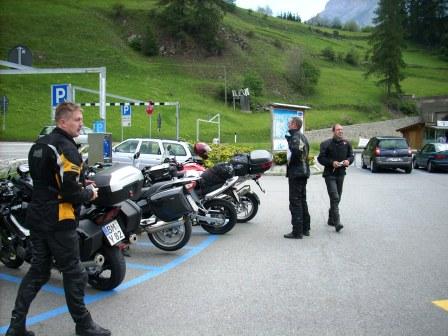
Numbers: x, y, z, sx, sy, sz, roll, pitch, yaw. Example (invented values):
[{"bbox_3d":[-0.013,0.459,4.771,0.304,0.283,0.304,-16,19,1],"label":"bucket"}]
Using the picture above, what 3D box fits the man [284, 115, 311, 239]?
[{"bbox_3d":[1.100,0.137,7.200,0.400,1.800,0.500,1,3,13],"label":"man"}]

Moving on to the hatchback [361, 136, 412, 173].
[{"bbox_3d":[7.500,-0.662,22.600,1.770,1.630,4.250,0,3,8],"label":"hatchback"}]

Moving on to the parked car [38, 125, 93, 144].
[{"bbox_3d":[-9.174,-1.784,29.042,4.100,1.460,1.700,0,3,-6],"label":"parked car"}]

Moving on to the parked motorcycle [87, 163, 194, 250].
[{"bbox_3d":[-1.290,0.460,6.650,2.180,1.220,0.880,2,4,31],"label":"parked motorcycle"}]

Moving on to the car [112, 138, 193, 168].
[{"bbox_3d":[-2.600,-0.243,16.700,4.400,1.470,1.700,1,4,24],"label":"car"}]

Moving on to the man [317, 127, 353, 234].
[{"bbox_3d":[1.830,0.131,7.830,0.580,1.740,0.460,-1,3,-11],"label":"man"}]

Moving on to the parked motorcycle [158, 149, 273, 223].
[{"bbox_3d":[-0.265,0.305,8.650,2.200,1.300,0.860,2,4,27],"label":"parked motorcycle"}]

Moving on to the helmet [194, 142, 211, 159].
[{"bbox_3d":[-0.400,-0.325,9.000,0.330,0.270,0.260,2,4,37],"label":"helmet"}]

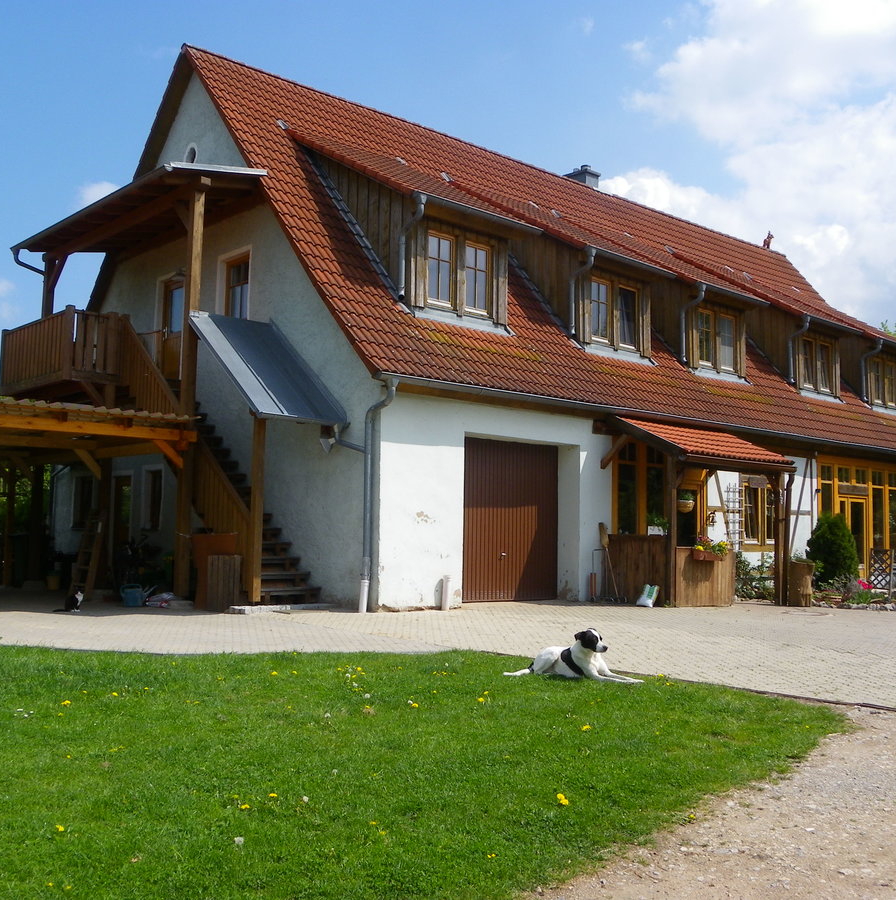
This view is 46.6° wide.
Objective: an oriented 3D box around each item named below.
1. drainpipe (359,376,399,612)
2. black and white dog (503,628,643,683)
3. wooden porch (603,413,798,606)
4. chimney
[{"bbox_3d":[-0.918,0.595,13.645,0.140,3.050,0.600,5,-6,-42],"label":"drainpipe"},{"bbox_3d":[0.900,1.438,7.447,0.970,0.360,0.330,-1,-5,28],"label":"black and white dog"},{"bbox_3d":[4.218,1.013,17.245,3.400,3.060,1.690,5,-6,-42],"label":"wooden porch"},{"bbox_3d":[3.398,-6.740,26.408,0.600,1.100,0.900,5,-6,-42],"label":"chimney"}]

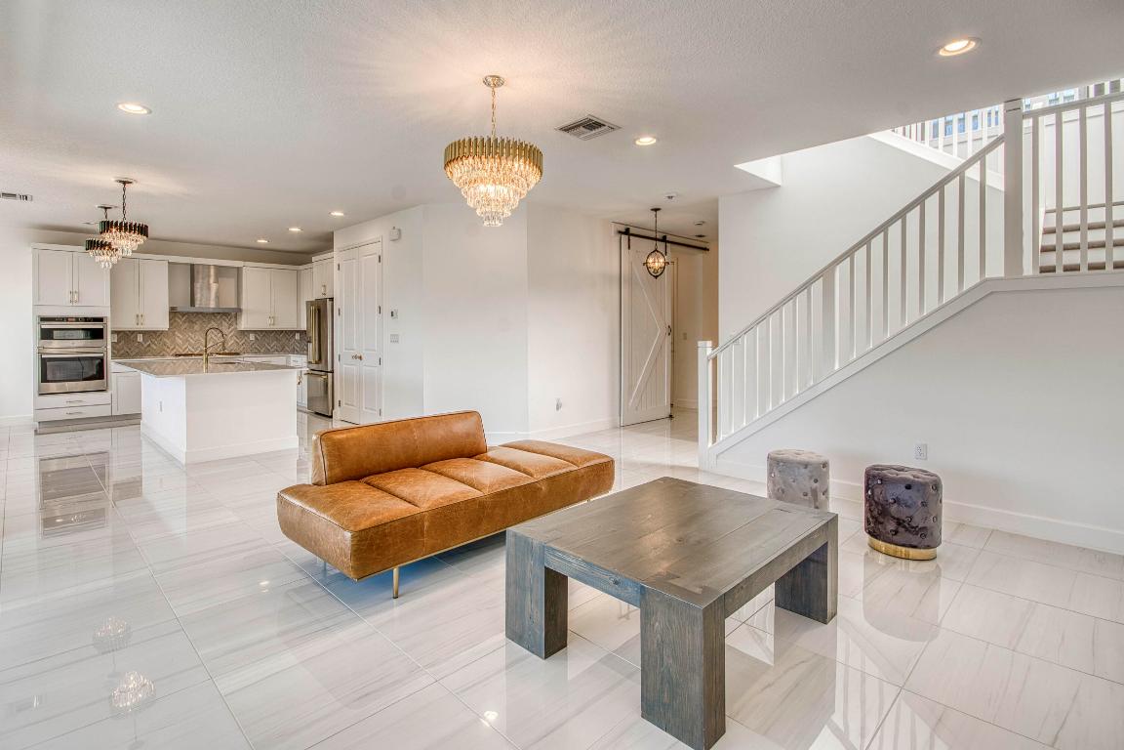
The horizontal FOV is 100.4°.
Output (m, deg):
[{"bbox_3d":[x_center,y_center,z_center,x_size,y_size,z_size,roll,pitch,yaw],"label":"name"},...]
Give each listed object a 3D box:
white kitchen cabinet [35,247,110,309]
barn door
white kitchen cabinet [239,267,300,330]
[{"bbox_3d":[-7.265,-1.415,6.976,0.800,0.770,0.600,-3,5,-41],"label":"white kitchen cabinet"},{"bbox_3d":[1.304,-0.677,7.117,1.200,2.700,0.050,-3,5,-41],"label":"barn door"},{"bbox_3d":[-5.397,-1.386,8.603,0.879,1.100,0.322,-4,6,-44],"label":"white kitchen cabinet"}]

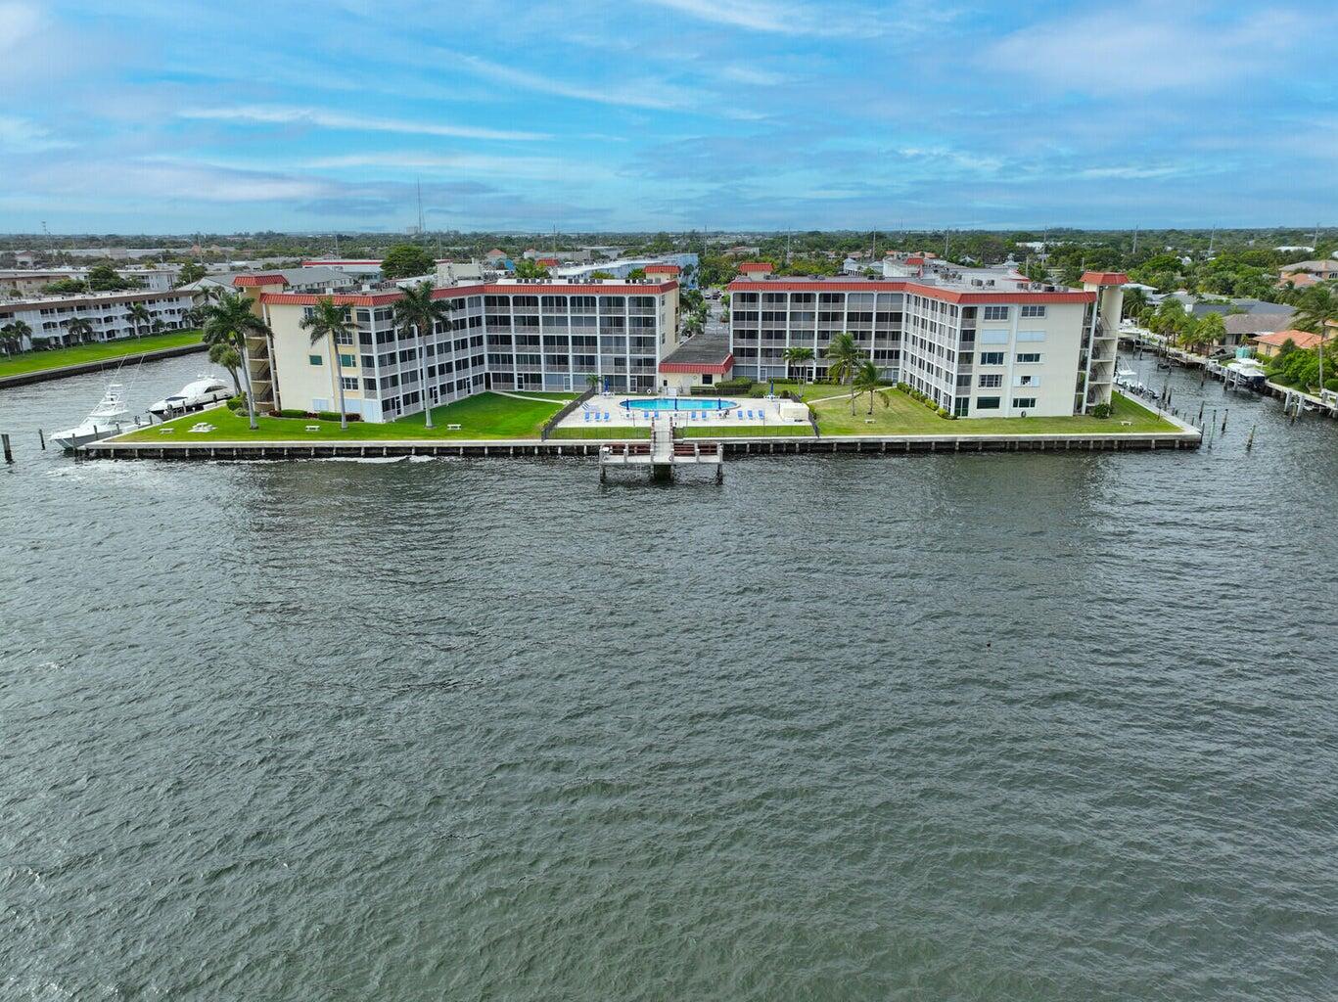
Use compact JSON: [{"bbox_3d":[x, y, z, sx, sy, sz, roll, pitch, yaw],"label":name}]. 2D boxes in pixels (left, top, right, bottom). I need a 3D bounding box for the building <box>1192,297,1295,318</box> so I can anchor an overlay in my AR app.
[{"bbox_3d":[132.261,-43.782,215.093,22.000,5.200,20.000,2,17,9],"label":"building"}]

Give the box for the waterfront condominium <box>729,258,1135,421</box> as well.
[{"bbox_3d":[31.067,-24.219,129.581,45.000,17.000,42.500,1,16,3],"label":"waterfront condominium"}]

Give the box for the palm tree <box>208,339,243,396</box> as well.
[{"bbox_3d":[-57.370,-16.930,121.360,4.700,7.800,4.700,0,16,0],"label":"palm tree"}]

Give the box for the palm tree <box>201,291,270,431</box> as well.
[{"bbox_3d":[-47.660,-15.480,103.460,7.600,15.000,7.400,0,16,0],"label":"palm tree"}]

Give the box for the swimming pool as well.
[{"bbox_3d":[1.385,-11.852,120.871,15.600,1.500,8.800,2,17,8],"label":"swimming pool"}]

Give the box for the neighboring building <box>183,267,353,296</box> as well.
[{"bbox_3d":[-121.760,-66.950,290.770,17.500,9.200,78.000,2,16,8],"label":"neighboring building"}]

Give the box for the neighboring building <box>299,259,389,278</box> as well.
[{"bbox_3d":[-147.598,-108.357,434.869,41.000,8.000,26.000,1,16,4],"label":"neighboring building"}]

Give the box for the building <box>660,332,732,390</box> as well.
[{"bbox_3d":[5.780,-21.855,144.516,9.000,4.300,38.000,3,17,10],"label":"building"}]

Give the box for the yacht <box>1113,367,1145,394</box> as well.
[{"bbox_3d":[66.011,-16.313,132.171,3.200,3.600,10.300,2,17,9],"label":"yacht"}]

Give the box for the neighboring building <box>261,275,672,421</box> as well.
[{"bbox_3d":[-25.580,-21.880,124.330,51.000,15.400,40.000,2,16,9],"label":"neighboring building"}]

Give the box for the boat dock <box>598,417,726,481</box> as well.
[{"bbox_3d":[-0.670,-5.900,96.630,11.800,3.100,19.000,0,16,0],"label":"boat dock"}]

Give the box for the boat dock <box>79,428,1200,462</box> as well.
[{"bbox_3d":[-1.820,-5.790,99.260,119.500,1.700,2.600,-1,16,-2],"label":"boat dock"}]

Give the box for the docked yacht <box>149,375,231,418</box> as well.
[{"bbox_3d":[-62.973,-13.165,120.693,4.400,5.200,14.600,2,16,6],"label":"docked yacht"}]

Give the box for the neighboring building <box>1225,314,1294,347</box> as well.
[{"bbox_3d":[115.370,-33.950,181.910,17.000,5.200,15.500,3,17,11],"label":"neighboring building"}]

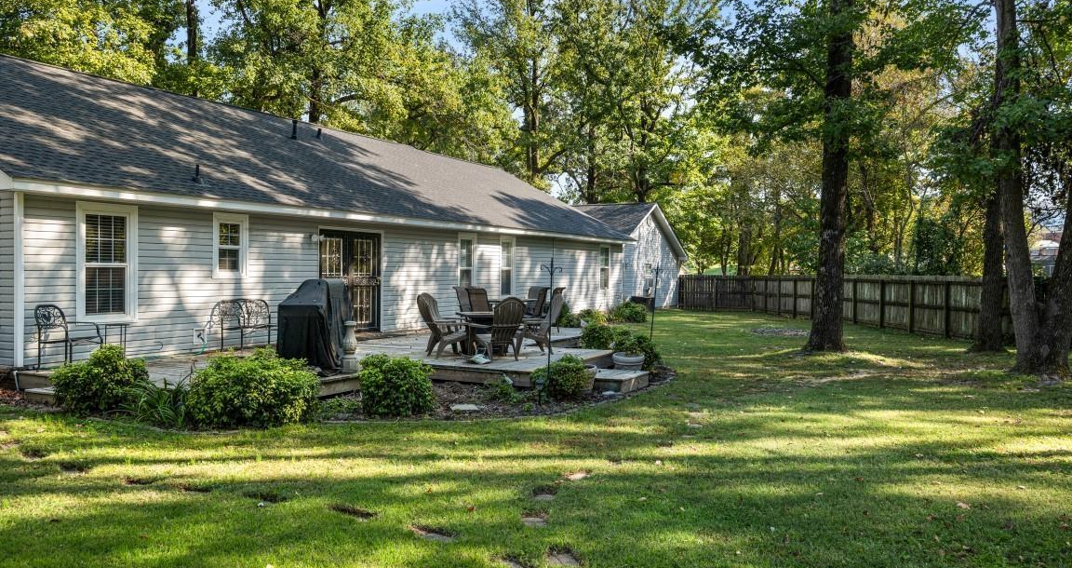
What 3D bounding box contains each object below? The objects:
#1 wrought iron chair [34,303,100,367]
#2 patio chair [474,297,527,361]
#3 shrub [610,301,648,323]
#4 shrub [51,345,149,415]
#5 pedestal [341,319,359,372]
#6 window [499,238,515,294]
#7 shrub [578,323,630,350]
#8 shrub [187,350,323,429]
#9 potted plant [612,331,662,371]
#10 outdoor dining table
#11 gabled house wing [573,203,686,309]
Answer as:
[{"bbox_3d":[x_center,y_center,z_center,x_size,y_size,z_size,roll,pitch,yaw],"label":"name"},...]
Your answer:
[{"bbox_3d":[-6.070,0.690,10.840,0.600,0.860,0.560,0,1,14],"label":"wrought iron chair"},{"bbox_3d":[-0.570,0.685,13.160,0.700,0.990,0.820,0,1,-22],"label":"patio chair"},{"bbox_3d":[2.900,0.820,26.013,1.200,0.690,1.100,0,1,0],"label":"shrub"},{"bbox_3d":[-5.219,1.098,9.980,1.150,0.770,1.050,0,1,-22],"label":"shrub"},{"bbox_3d":[-2.362,0.802,10.660,0.195,0.645,0.195,1,1,27],"label":"pedestal"},{"bbox_3d":[-0.720,-0.419,22.016,0.120,1.630,0.830,0,1,27],"label":"window"},{"bbox_3d":[1.300,1.042,16.115,0.950,0.700,0.850,0,1,0],"label":"shrub"},{"bbox_3d":[-3.140,1.111,9.265,1.480,0.740,1.150,0,1,-12],"label":"shrub"},{"bbox_3d":[1.714,1.109,14.150,0.800,0.720,0.750,0,1,0],"label":"potted plant"},{"bbox_3d":[-0.740,0.825,13.992,1.020,0.690,1.000,0,1,-16],"label":"outdoor dining table"},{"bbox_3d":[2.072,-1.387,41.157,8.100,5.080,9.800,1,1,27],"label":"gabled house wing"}]

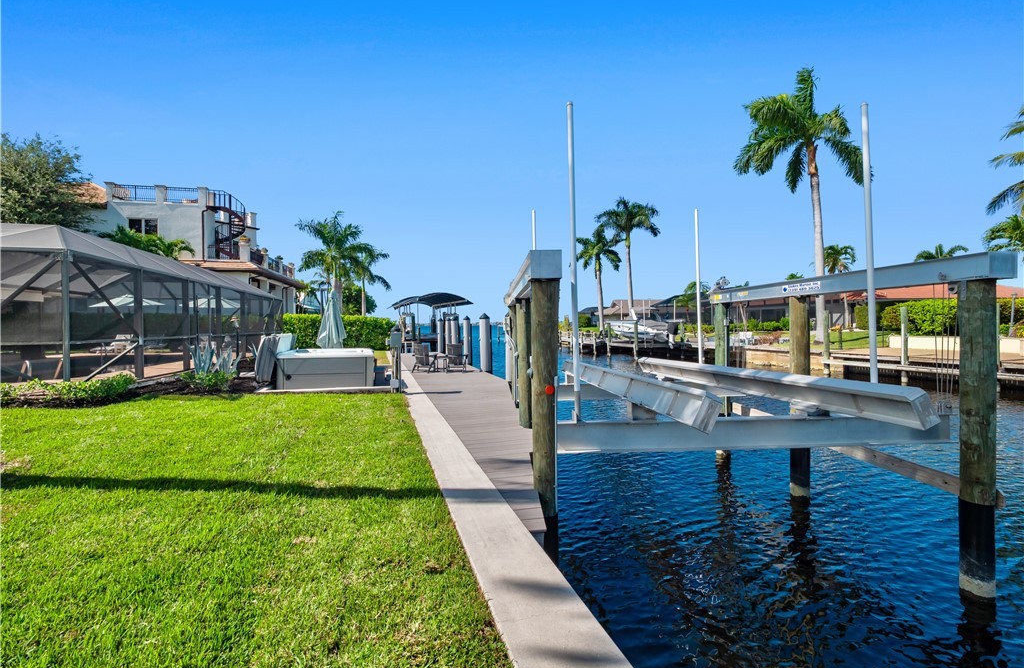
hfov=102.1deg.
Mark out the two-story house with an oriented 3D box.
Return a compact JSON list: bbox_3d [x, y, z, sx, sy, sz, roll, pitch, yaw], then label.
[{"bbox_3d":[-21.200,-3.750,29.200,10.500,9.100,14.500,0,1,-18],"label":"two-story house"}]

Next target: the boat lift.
[{"bbox_3d":[2.205,0.782,5.943,4.400,3.130,4.500,0,1,-3],"label":"boat lift"}]

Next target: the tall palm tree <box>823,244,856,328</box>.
[{"bbox_3d":[23.500,-3.401,29.933,3.000,6.200,3.000,1,2,38],"label":"tall palm tree"}]

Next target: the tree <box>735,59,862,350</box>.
[{"bbox_3d":[16.600,-7.470,23.843,6.800,16.000,6.800,1,1,34],"label":"tree"}]

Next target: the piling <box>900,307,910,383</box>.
[{"bbox_3d":[16.970,0.530,17.850,0.240,3.380,0.240,0,1,-18],"label":"piling"}]

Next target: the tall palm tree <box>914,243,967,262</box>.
[{"bbox_3d":[46.500,-5.227,44.897,4.300,9.500,4.300,-1,2,-44],"label":"tall palm tree"}]

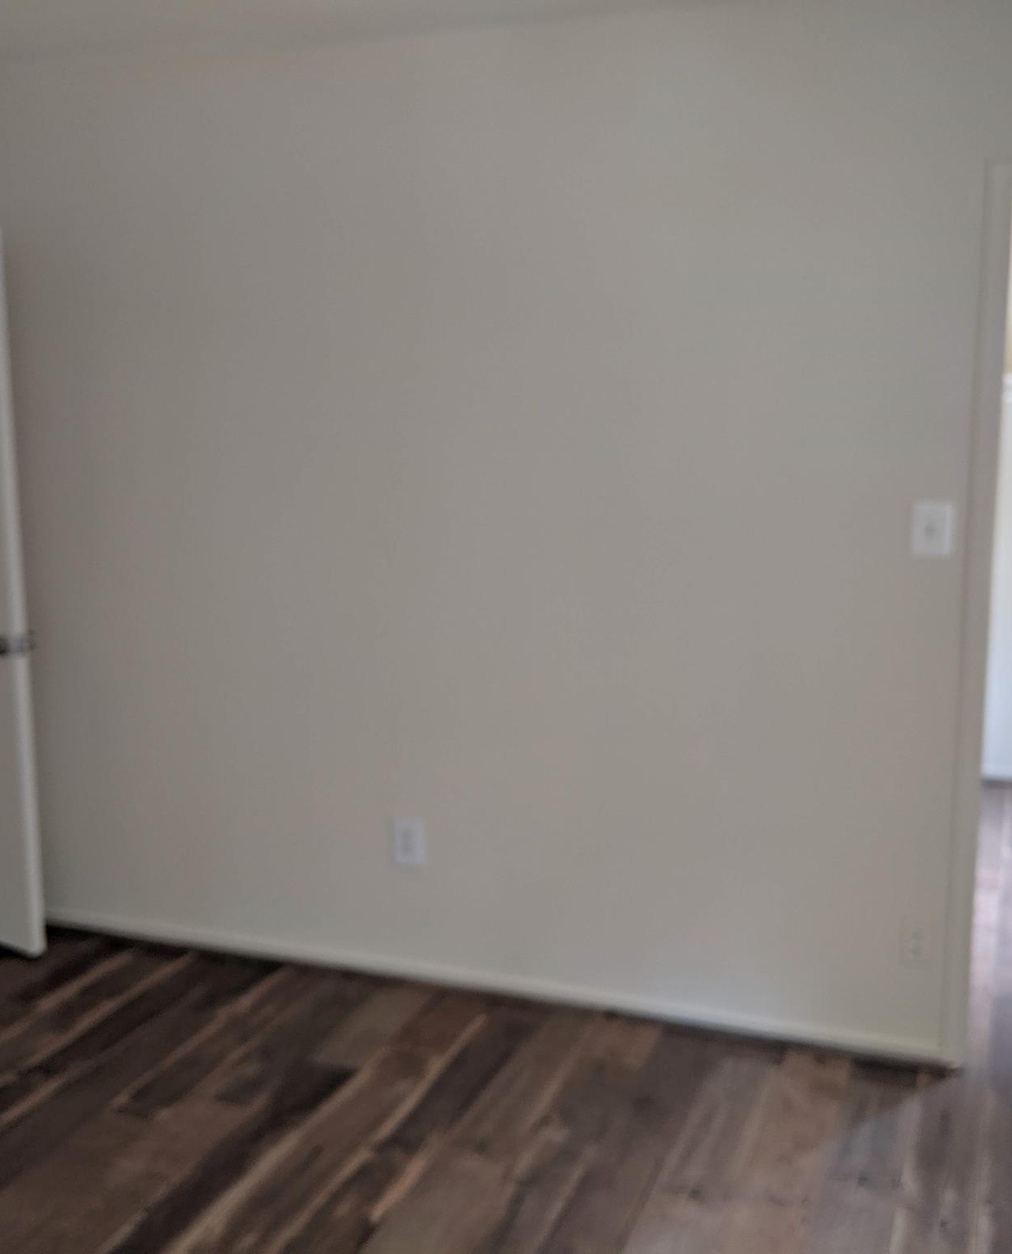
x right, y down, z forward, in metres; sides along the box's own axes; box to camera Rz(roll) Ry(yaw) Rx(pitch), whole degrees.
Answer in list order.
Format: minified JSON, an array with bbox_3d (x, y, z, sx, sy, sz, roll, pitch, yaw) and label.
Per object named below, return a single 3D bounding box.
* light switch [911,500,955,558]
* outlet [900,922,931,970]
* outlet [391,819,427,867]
[{"bbox_3d":[0.972,-0.222,2.970,0.076,0.118,0.013,3,10,19],"label":"light switch"},{"bbox_3d":[0.984,0.764,3.131,0.072,0.115,0.009,3,10,19],"label":"outlet"},{"bbox_3d":[-0.259,0.587,3.540,0.074,0.117,0.009,3,10,19],"label":"outlet"}]

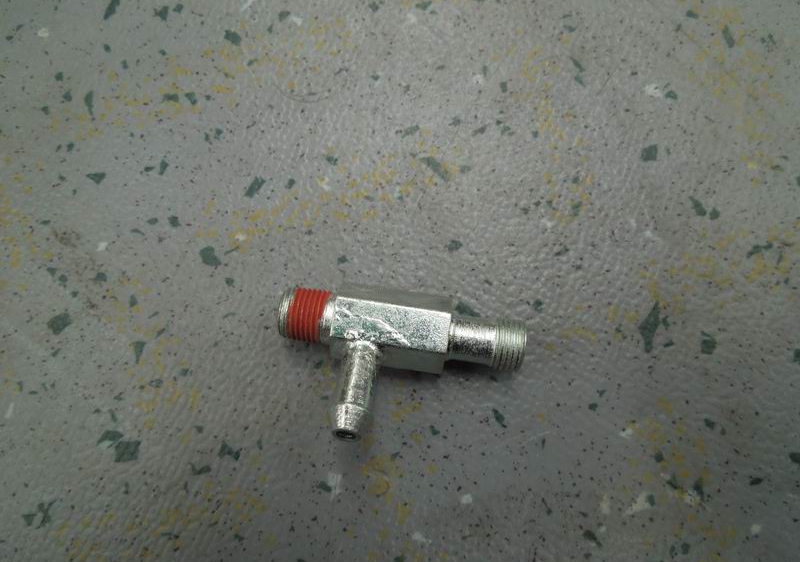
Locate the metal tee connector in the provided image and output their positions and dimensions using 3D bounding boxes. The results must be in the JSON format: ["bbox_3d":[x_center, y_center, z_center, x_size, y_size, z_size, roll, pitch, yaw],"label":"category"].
[{"bbox_3d":[-0.001,0.016,0.107,0.046,0.015,0.030,8,51,1],"label":"metal tee connector"}]

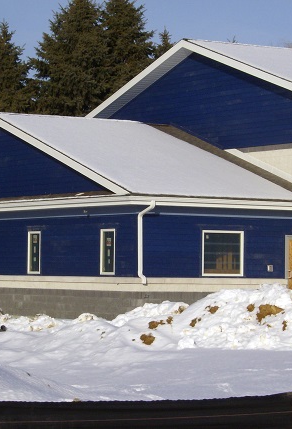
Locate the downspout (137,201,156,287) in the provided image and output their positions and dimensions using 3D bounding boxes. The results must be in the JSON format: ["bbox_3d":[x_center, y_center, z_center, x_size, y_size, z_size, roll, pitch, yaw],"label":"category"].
[{"bbox_3d":[0.024,0.729,42.811,0.120,2.173,0.710,2,-2,-32],"label":"downspout"}]

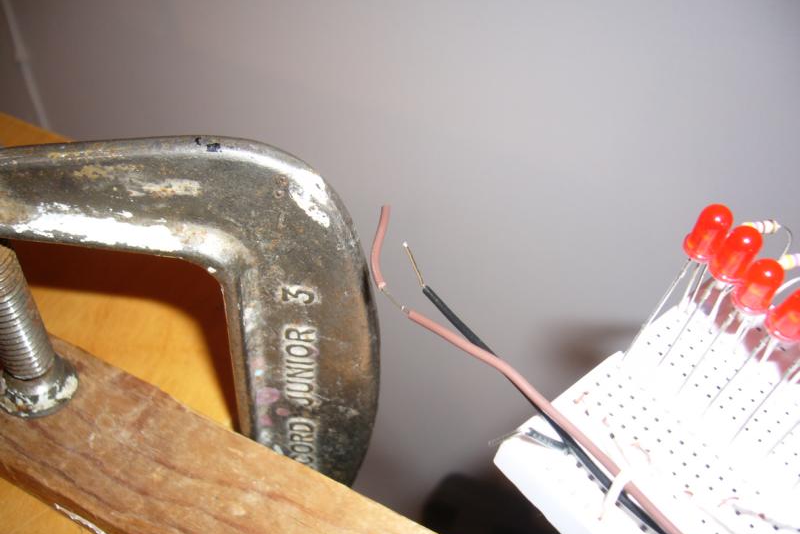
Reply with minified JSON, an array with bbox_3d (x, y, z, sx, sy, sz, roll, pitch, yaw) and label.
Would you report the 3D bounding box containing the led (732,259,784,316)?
[{"bbox_3d":[0.053,0.002,0.119,0.006,0.009,0.006,1,50,-1],"label":"led"}]

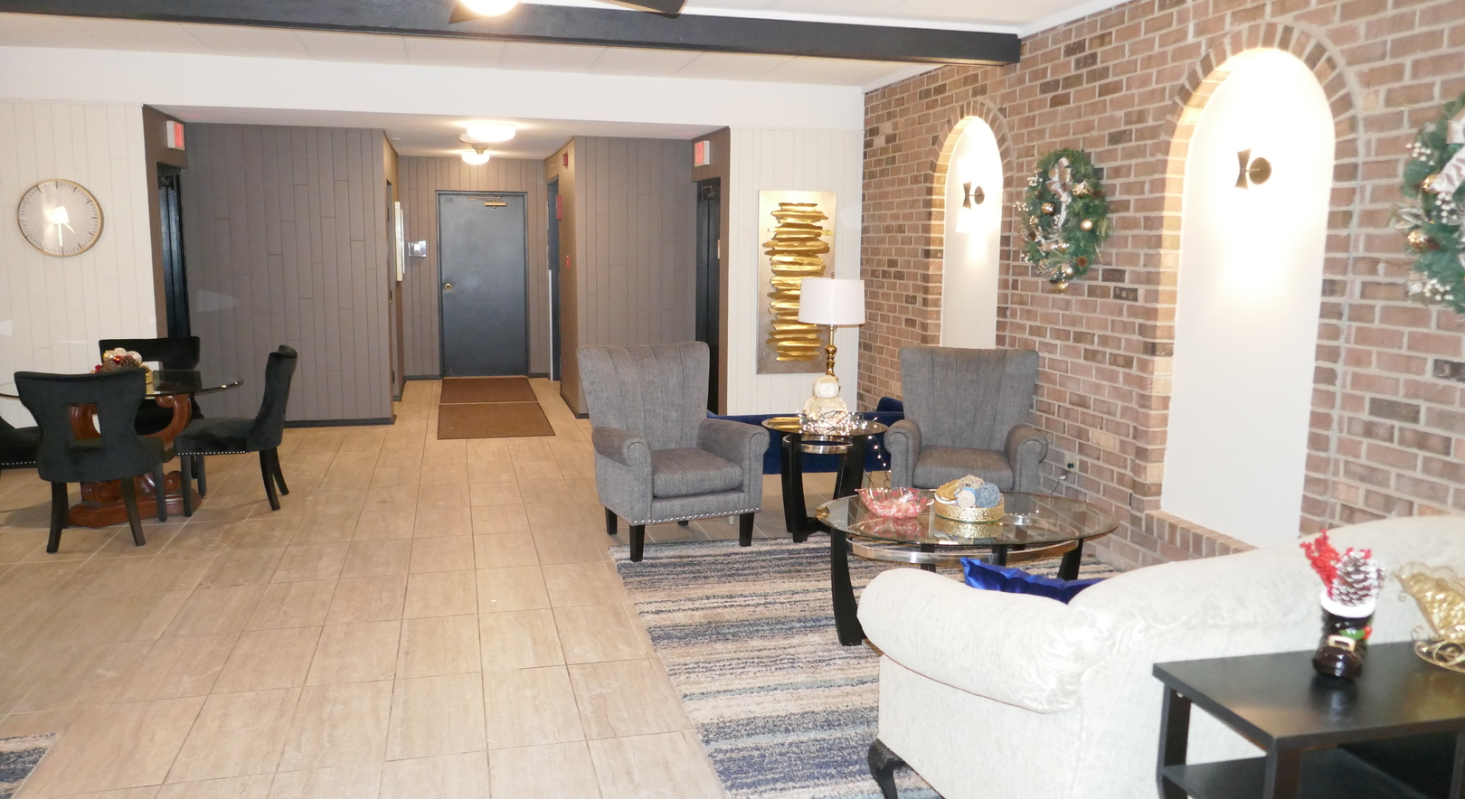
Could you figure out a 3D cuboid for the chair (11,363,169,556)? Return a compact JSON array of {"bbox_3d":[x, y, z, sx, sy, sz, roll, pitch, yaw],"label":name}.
[{"bbox_3d":[-3.244,0.263,5.210,0.540,0.920,0.600,-2,9,-22],"label":"chair"}]

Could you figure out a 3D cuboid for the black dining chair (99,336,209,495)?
[{"bbox_3d":[-3.591,0.106,6.302,0.580,0.920,0.600,-4,10,-27],"label":"black dining chair"}]

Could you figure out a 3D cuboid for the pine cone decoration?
[{"bbox_3d":[1.453,0.419,2.370,0.110,0.135,0.110,-1,9,-15],"label":"pine cone decoration"}]

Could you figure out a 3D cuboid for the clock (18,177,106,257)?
[{"bbox_3d":[-4.519,-1.220,6.847,0.511,0.511,0.050,-1,9,-15],"label":"clock"}]

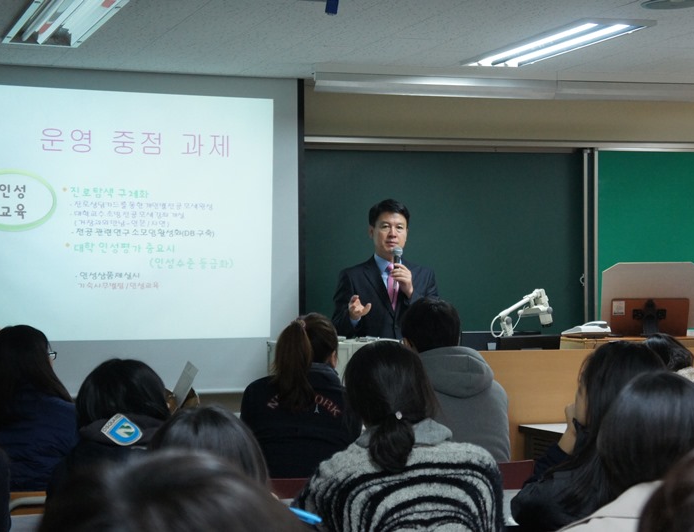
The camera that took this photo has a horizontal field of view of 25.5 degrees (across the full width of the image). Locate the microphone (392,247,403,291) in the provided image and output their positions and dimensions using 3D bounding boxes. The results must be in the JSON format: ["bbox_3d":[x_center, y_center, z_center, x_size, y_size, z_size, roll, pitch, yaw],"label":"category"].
[{"bbox_3d":[0.220,0.011,6.730,0.050,0.210,0.050,3,-21,1],"label":"microphone"}]

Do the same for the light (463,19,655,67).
[{"bbox_3d":[0.887,-0.992,6.714,0.320,0.080,1.310,0,0,-19],"label":"light"}]

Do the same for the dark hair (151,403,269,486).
[{"bbox_3d":[-0.230,0.355,2.550,0.205,0.270,0.220,-1,0,-5],"label":"dark hair"}]

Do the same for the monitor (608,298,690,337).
[{"bbox_3d":[1.345,0.235,6.800,0.380,0.220,0.130,-1,18,-3],"label":"monitor"}]

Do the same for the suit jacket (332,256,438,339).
[{"bbox_3d":[0.178,0.290,6.880,0.520,0.680,0.380,0,0,-12],"label":"suit jacket"}]

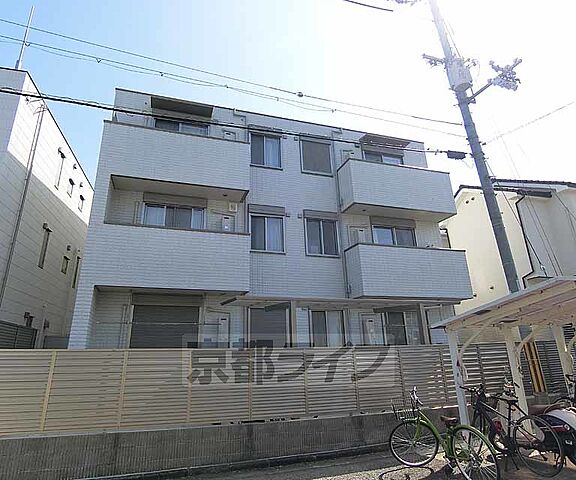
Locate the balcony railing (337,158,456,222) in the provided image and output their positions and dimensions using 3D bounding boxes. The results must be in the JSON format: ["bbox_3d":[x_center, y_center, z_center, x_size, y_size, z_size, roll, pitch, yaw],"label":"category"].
[{"bbox_3d":[3.833,-1.645,11.508,4.012,1.556,0.876,4,-17,-17],"label":"balcony railing"}]

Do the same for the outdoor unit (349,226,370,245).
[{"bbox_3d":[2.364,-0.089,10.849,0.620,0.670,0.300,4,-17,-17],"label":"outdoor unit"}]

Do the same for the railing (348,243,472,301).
[{"bbox_3d":[3.921,1.125,10.694,4.029,1.585,0.876,4,-17,-17],"label":"railing"}]

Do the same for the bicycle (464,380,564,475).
[{"bbox_3d":[3.139,2.700,4.864,0.570,1.020,1.670,4,-17,-17],"label":"bicycle"}]

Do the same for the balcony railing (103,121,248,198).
[{"bbox_3d":[-3.100,-2.150,9.417,3.927,1.556,0.850,4,-17,-17],"label":"balcony railing"}]

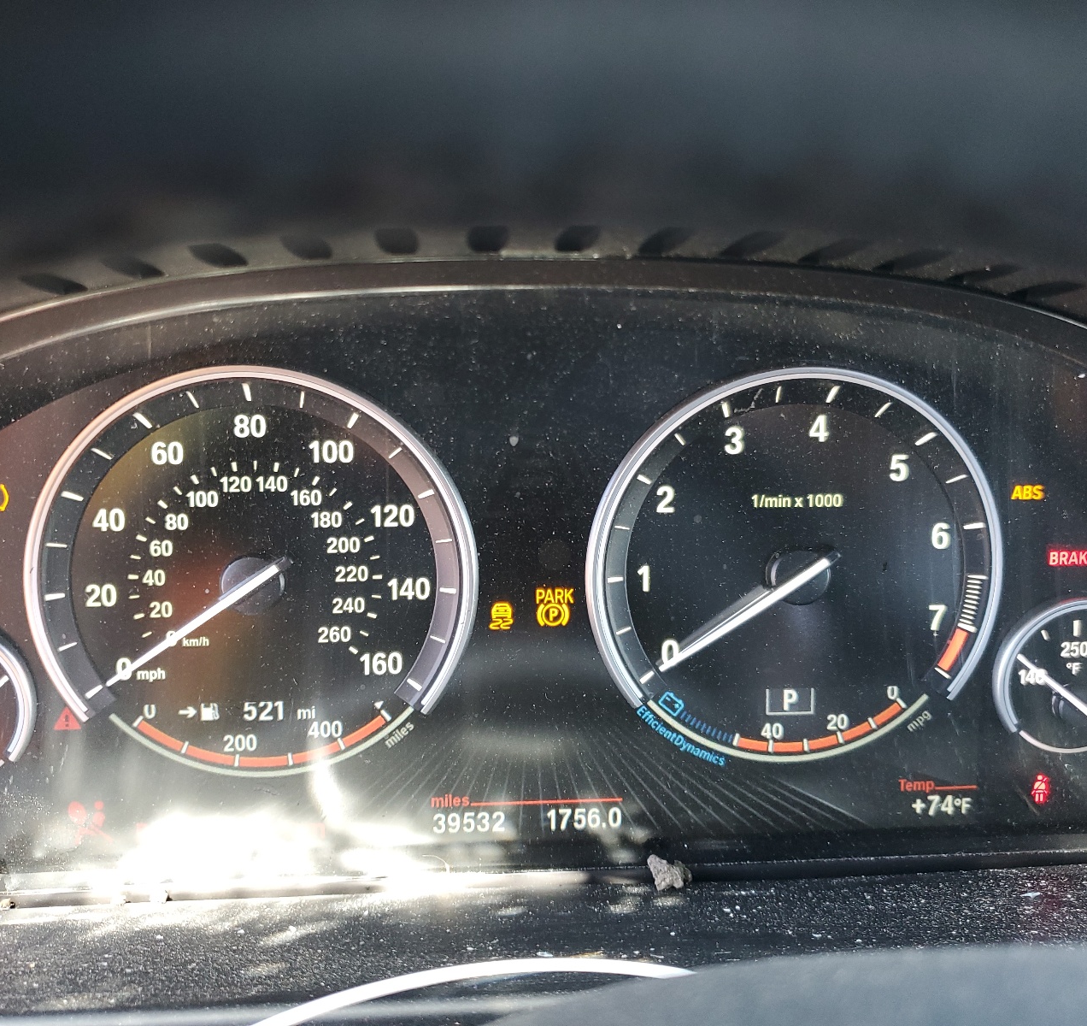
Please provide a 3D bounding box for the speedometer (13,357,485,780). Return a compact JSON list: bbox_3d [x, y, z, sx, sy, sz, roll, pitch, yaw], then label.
[{"bbox_3d":[-0.070,0.016,0.246,0.104,0.101,0.016,-1,7,-5],"label":"speedometer"}]

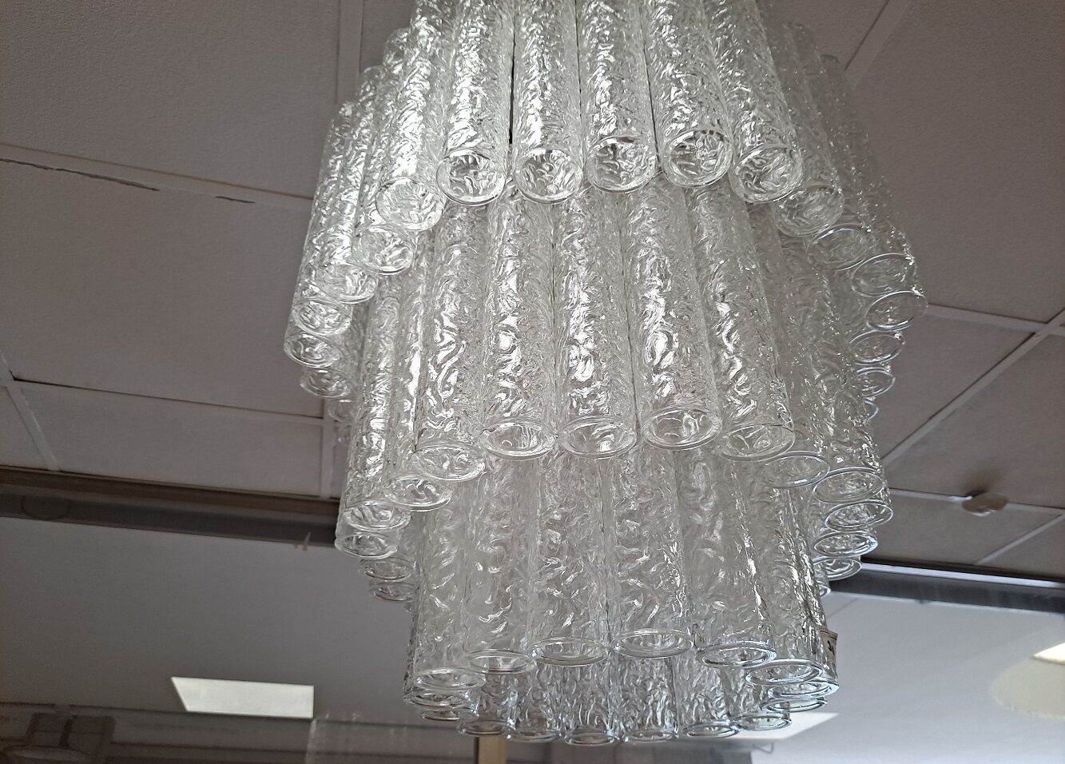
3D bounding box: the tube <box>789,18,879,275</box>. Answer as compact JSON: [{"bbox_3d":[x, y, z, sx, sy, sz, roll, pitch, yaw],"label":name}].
[{"bbox_3d":[0.252,-0.225,0.708,0.051,0.288,0.051,0,-36,0],"label":"tube"}]

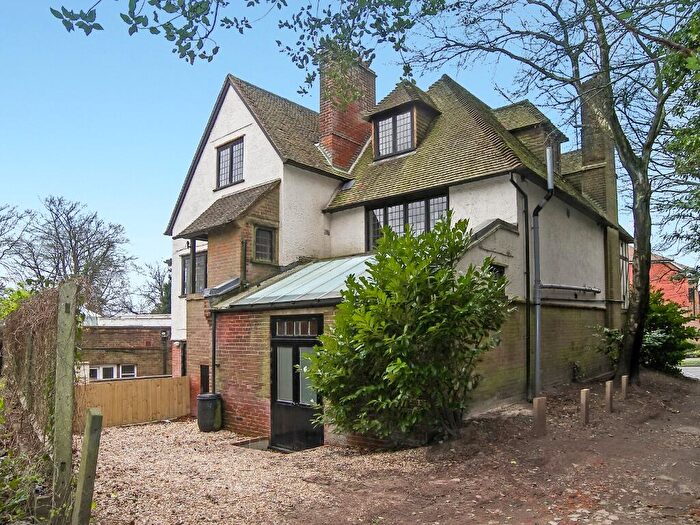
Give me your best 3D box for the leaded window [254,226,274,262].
[{"bbox_3d":[-2.022,-0.438,12.483,0.120,0.790,0.610,-7,-10,40],"label":"leaded window"}]

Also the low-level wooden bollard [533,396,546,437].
[{"bbox_3d":[2.649,2.167,7.350,0.145,0.534,0.145,1,-6,-8],"label":"low-level wooden bollard"}]

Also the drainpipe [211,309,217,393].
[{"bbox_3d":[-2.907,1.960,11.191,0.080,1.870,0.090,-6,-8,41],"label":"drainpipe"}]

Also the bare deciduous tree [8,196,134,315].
[{"bbox_3d":[-18.561,1.100,35.407,7.800,11.300,7.800,3,-7,-28],"label":"bare deciduous tree"}]

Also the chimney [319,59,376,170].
[{"bbox_3d":[-0.016,-4.263,15.916,0.600,3.400,2.000,-7,-10,40],"label":"chimney"}]

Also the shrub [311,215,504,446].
[{"bbox_3d":[0.823,0.957,7.400,2.750,3.150,2.350,-1,-8,6],"label":"shrub"}]

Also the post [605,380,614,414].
[{"bbox_3d":[4.615,2.395,9.350,0.100,0.570,0.100,5,-9,-34],"label":"post"}]

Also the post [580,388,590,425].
[{"bbox_3d":[3.628,2.238,8.100,0.110,0.552,0.110,1,-6,-8],"label":"post"}]

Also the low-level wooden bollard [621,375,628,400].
[{"bbox_3d":[5.759,2.626,11.000,0.100,0.540,0.100,5,-9,-34],"label":"low-level wooden bollard"}]

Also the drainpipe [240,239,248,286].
[{"bbox_3d":[-2.317,0.014,11.549,0.100,1.071,0.100,-6,-8,41],"label":"drainpipe"}]

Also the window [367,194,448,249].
[{"bbox_3d":[1.331,-0.944,12.734,2.400,1.140,0.140,-7,-10,40],"label":"window"}]

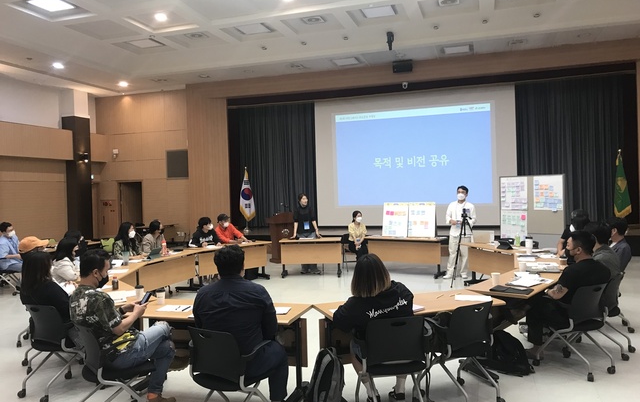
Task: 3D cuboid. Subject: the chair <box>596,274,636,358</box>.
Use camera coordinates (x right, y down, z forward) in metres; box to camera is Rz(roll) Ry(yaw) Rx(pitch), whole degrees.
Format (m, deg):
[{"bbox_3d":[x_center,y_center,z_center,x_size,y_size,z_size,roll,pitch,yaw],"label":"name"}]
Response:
[{"bbox_3d":[2.800,1.117,5.169,0.570,0.790,0.520,-1,1,42],"label":"chair"}]

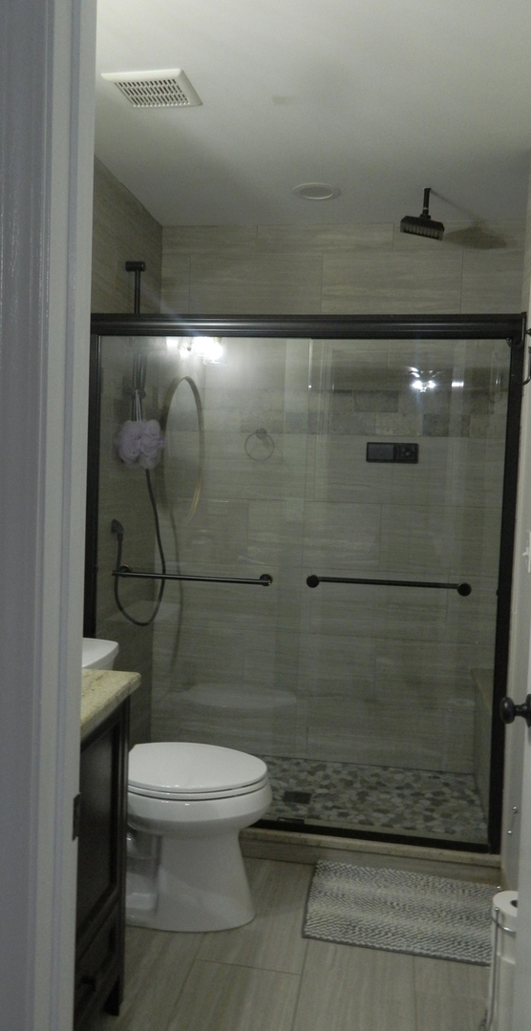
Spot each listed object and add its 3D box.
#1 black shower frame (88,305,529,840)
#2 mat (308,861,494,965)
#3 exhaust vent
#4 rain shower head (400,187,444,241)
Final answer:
[{"bbox_3d":[0.093,0.222,2.645,1.504,1.832,0.079,2,4,9],"label":"black shower frame"},{"bbox_3d":[0.444,1.246,2.354,0.612,0.018,0.437,2,4,9],"label":"mat"},{"bbox_3d":[-0.325,-1.221,2.157,0.234,0.022,0.210,2,4,9],"label":"exhaust vent"},{"bbox_3d":[0.604,-1.157,2.855,0.176,0.189,0.169,2,4,9],"label":"rain shower head"}]

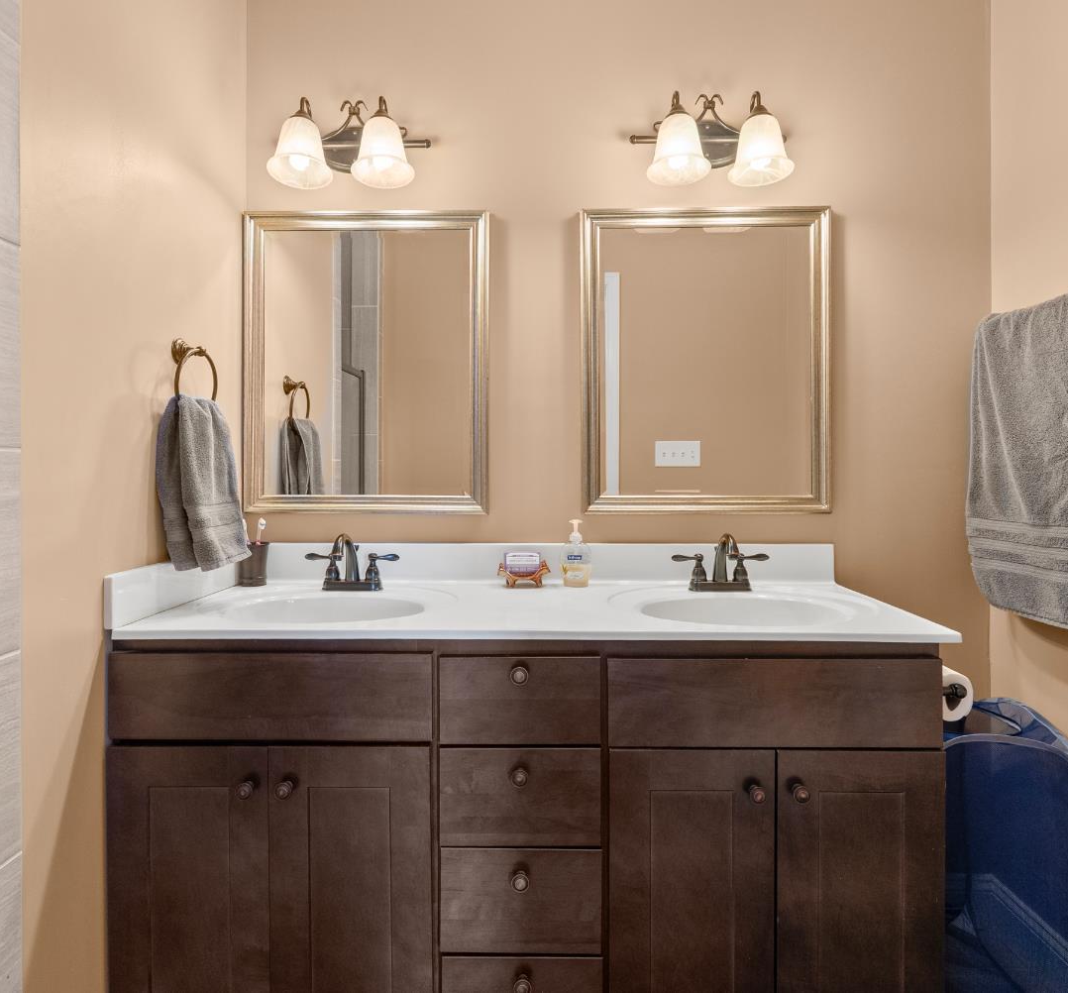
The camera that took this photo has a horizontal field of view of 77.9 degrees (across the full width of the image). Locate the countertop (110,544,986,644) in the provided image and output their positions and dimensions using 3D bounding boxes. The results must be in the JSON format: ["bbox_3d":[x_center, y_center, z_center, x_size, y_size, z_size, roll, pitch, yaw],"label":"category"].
[{"bbox_3d":[-0.009,0.194,1.469,1.534,0.116,0.567,0,1,3],"label":"countertop"}]

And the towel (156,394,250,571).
[{"bbox_3d":[-0.728,-0.029,1.468,0.089,0.366,0.267,0,1,3],"label":"towel"}]

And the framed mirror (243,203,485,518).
[{"bbox_3d":[-0.441,-0.347,1.744,0.650,0.787,0.032,0,1,3],"label":"framed mirror"}]

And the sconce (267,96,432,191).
[{"bbox_3d":[-0.457,-0.863,1.636,0.393,0.251,0.223,0,1,3],"label":"sconce"}]

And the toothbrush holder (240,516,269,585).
[{"bbox_3d":[-0.719,0.145,1.730,0.071,0.173,0.069,0,1,3],"label":"toothbrush holder"}]

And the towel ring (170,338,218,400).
[{"bbox_3d":[-0.746,-0.260,1.444,0.067,0.176,0.161,0,1,3],"label":"towel ring"}]

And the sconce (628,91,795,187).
[{"bbox_3d":[0.432,-0.855,1.597,0.392,0.257,0.223,0,1,3],"label":"sconce"}]

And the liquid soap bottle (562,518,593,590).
[{"bbox_3d":[0.107,0.141,1.687,0.079,0.176,0.055,0,1,3],"label":"liquid soap bottle"}]

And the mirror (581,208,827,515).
[{"bbox_3d":[0.439,-0.345,1.704,0.635,0.783,0.032,0,1,3],"label":"mirror"}]

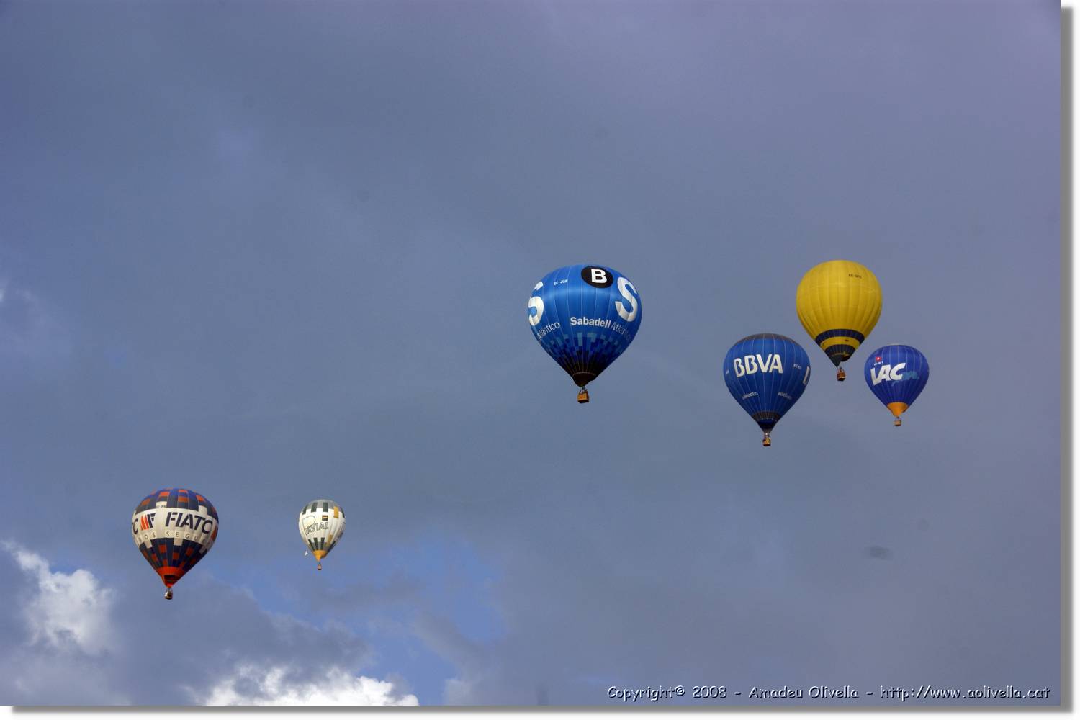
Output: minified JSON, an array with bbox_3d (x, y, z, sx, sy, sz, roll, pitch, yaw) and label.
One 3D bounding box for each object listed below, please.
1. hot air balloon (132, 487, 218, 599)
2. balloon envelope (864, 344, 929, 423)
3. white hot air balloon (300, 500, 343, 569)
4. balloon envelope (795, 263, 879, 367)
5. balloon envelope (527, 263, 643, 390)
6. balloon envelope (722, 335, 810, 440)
[{"bbox_3d":[-70.729,35.190,523.316,16.700,19.900,16.700,0,-16,0],"label":"hot air balloon"},{"bbox_3d":[87.896,5.923,664.337,16.000,19.090,16.000,-4,-16,12],"label":"balloon envelope"},{"bbox_3d":[-71.147,57.218,879.423,15.000,23.170,15.000,-3,-16,9],"label":"white hot air balloon"},{"bbox_3d":[59.458,-8.810,535.158,17.000,21.610,17.000,-2,-16,6],"label":"balloon envelope"},{"bbox_3d":[7.000,-3.771,425.968,18.000,21.880,18.000,0,-16,0],"label":"balloon envelope"},{"bbox_3d":[43.696,5.420,518.139,16.700,20.560,16.700,0,-16,0],"label":"balloon envelope"}]

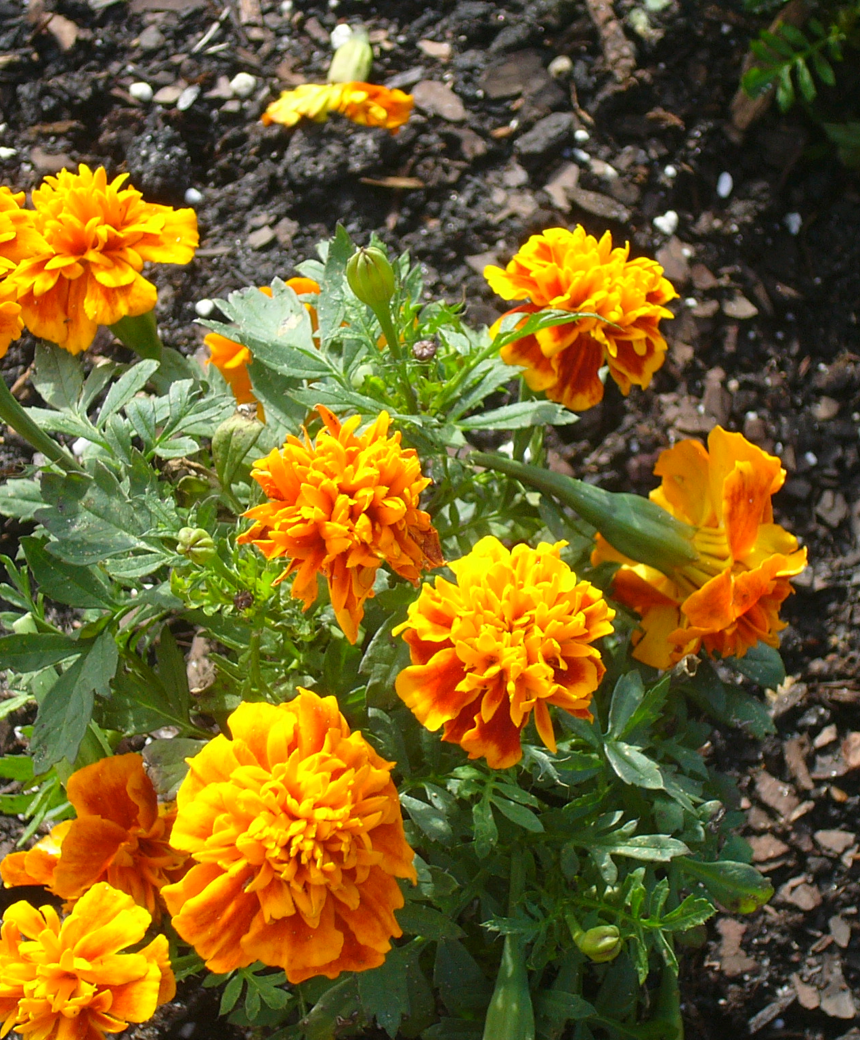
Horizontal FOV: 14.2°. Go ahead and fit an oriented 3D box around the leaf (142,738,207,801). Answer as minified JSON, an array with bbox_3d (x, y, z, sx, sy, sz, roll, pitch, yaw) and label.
[{"bbox_3d":[-0.061,0.063,0.860,0.022,0.004,0.018,-1,45,-1],"label":"leaf"}]

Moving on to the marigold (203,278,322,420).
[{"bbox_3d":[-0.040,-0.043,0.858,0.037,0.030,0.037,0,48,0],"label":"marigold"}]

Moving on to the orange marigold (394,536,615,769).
[{"bbox_3d":[0.017,0.031,0.800,0.051,0.034,0.051,1,65,-2],"label":"orange marigold"}]

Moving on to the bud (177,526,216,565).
[{"bbox_3d":[-0.057,0.006,0.840,0.009,0.011,0.009,0,90,24],"label":"bud"}]

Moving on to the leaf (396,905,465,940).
[{"bbox_3d":[-0.001,0.086,0.735,0.017,0.004,0.009,8,41,0],"label":"leaf"}]

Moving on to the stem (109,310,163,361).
[{"bbox_3d":[-0.070,-0.044,0.810,0.011,0.018,0.011,-33,31,-6],"label":"stem"}]

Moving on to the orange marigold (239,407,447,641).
[{"bbox_3d":[-0.021,0.001,0.806,0.047,0.036,0.052,1,61,-1],"label":"orange marigold"}]

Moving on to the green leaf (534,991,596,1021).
[{"bbox_3d":[0.031,0.113,0.798,0.015,0.004,0.006,16,52,13],"label":"green leaf"}]

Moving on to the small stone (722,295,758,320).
[{"bbox_3d":[0.085,-0.059,0.949,0.008,0.005,0.008,-17,50,-15],"label":"small stone"}]

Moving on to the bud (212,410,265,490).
[{"bbox_3d":[-0.044,-0.016,0.795,0.011,0.018,0.011,13,30,-6],"label":"bud"}]

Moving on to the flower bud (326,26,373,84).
[{"bbox_3d":[-0.024,-0.142,1.050,0.013,0.013,0.018,11,81,-10],"label":"flower bud"}]

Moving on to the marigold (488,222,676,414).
[{"bbox_3d":[0.035,-0.047,0.808,0.045,0.034,0.045,4,51,-5],"label":"marigold"}]

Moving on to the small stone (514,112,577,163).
[{"bbox_3d":[0.034,-0.114,1.030,0.021,0.009,0.013,-33,54,-29],"label":"small stone"}]

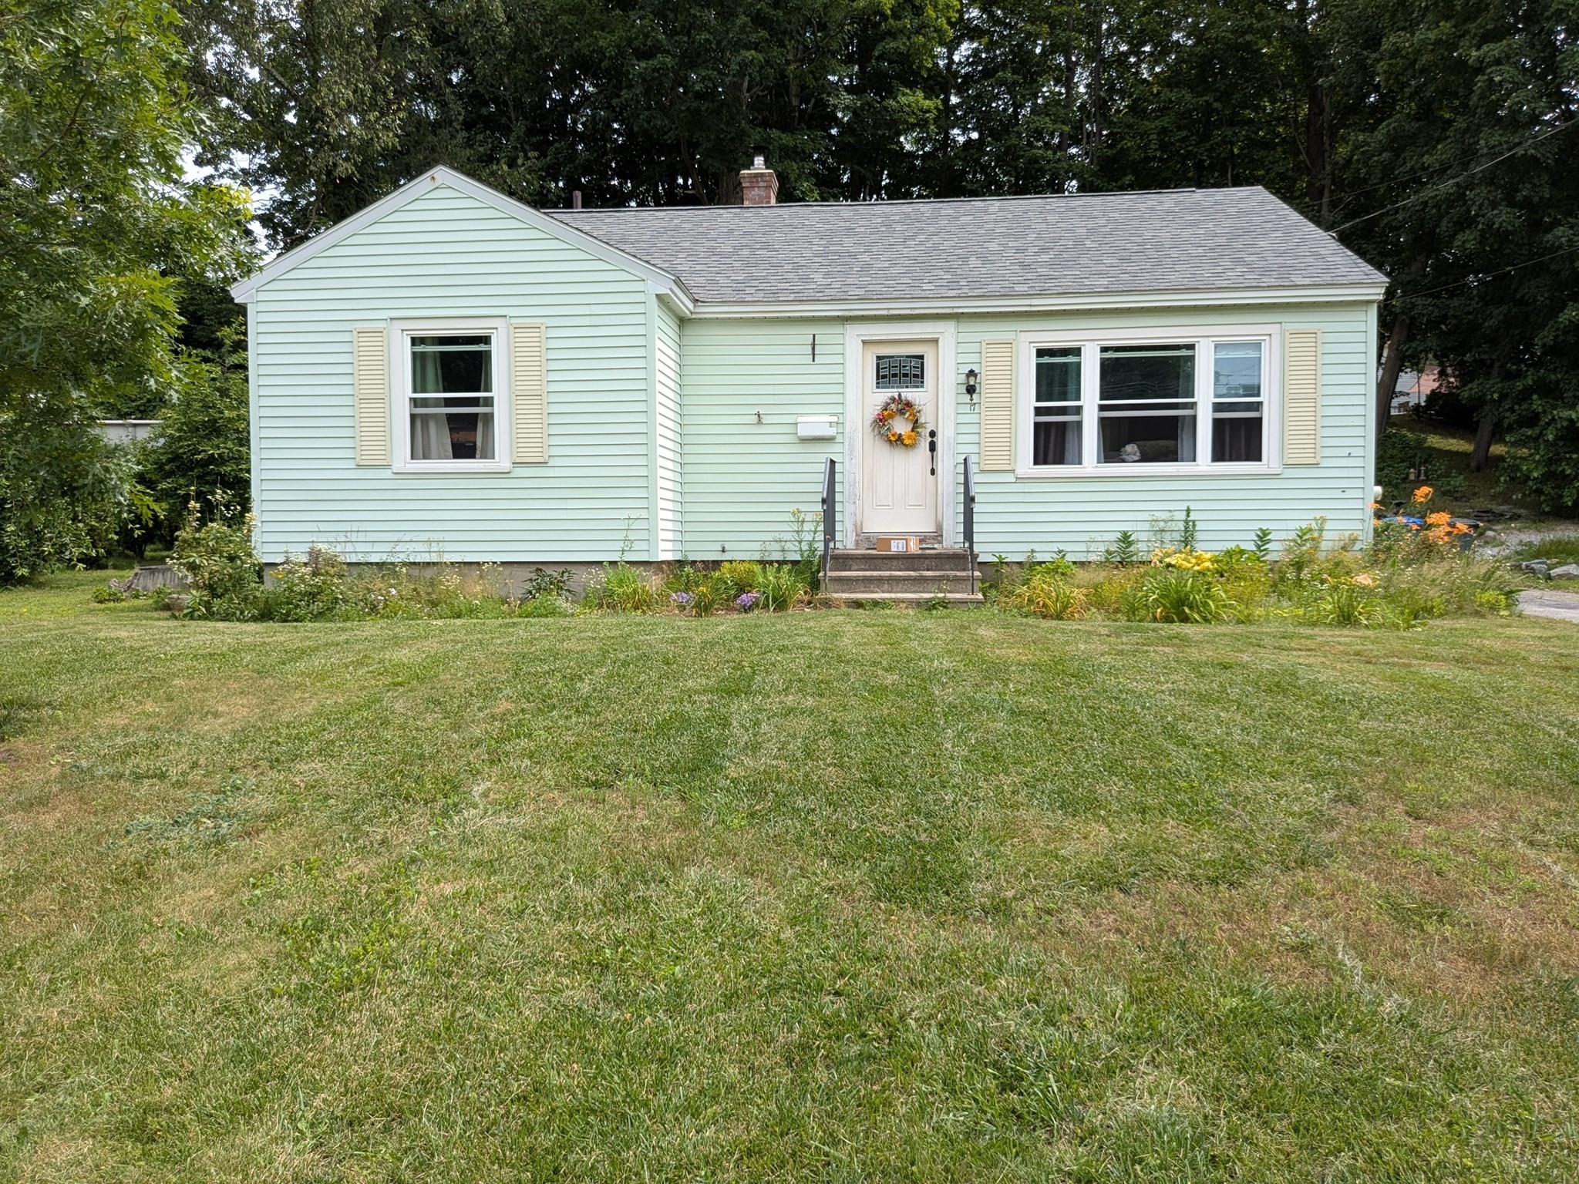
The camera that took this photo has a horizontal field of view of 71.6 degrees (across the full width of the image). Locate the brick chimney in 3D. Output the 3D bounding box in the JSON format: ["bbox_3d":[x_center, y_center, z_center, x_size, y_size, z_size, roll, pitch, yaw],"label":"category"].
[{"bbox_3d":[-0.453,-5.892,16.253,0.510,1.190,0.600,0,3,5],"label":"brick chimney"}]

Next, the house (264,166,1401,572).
[{"bbox_3d":[0.551,-2.720,14.464,11.200,5.070,8.670,0,3,5],"label":"house"}]

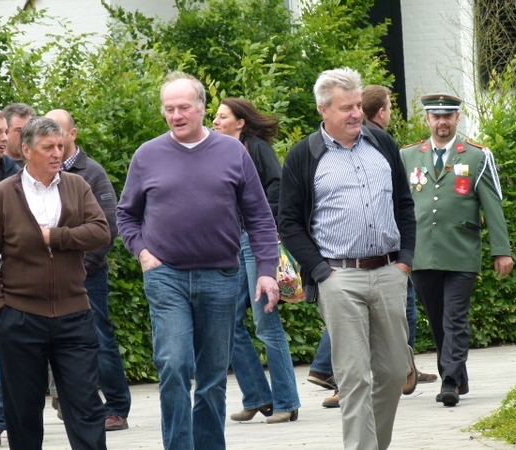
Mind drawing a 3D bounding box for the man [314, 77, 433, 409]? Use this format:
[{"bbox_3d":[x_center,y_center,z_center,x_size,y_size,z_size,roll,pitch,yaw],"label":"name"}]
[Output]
[{"bbox_3d":[0.684,0.081,35.000,0.800,1.840,0.560,0,1,-32],"label":"man"}]

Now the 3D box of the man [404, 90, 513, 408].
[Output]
[{"bbox_3d":[1.153,0.149,34.200,0.680,1.820,0.520,0,1,12],"label":"man"}]

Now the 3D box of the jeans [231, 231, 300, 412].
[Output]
[{"bbox_3d":[0.035,0.524,31.800,0.420,0.990,0.380,0,1,-16],"label":"jeans"}]

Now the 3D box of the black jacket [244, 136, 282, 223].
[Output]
[{"bbox_3d":[0.003,-0.209,31.800,0.330,0.580,0.460,0,1,-16],"label":"black jacket"}]

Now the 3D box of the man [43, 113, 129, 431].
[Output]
[{"bbox_3d":[-0.975,0.243,32.000,0.600,1.760,0.480,1,1,41],"label":"man"}]

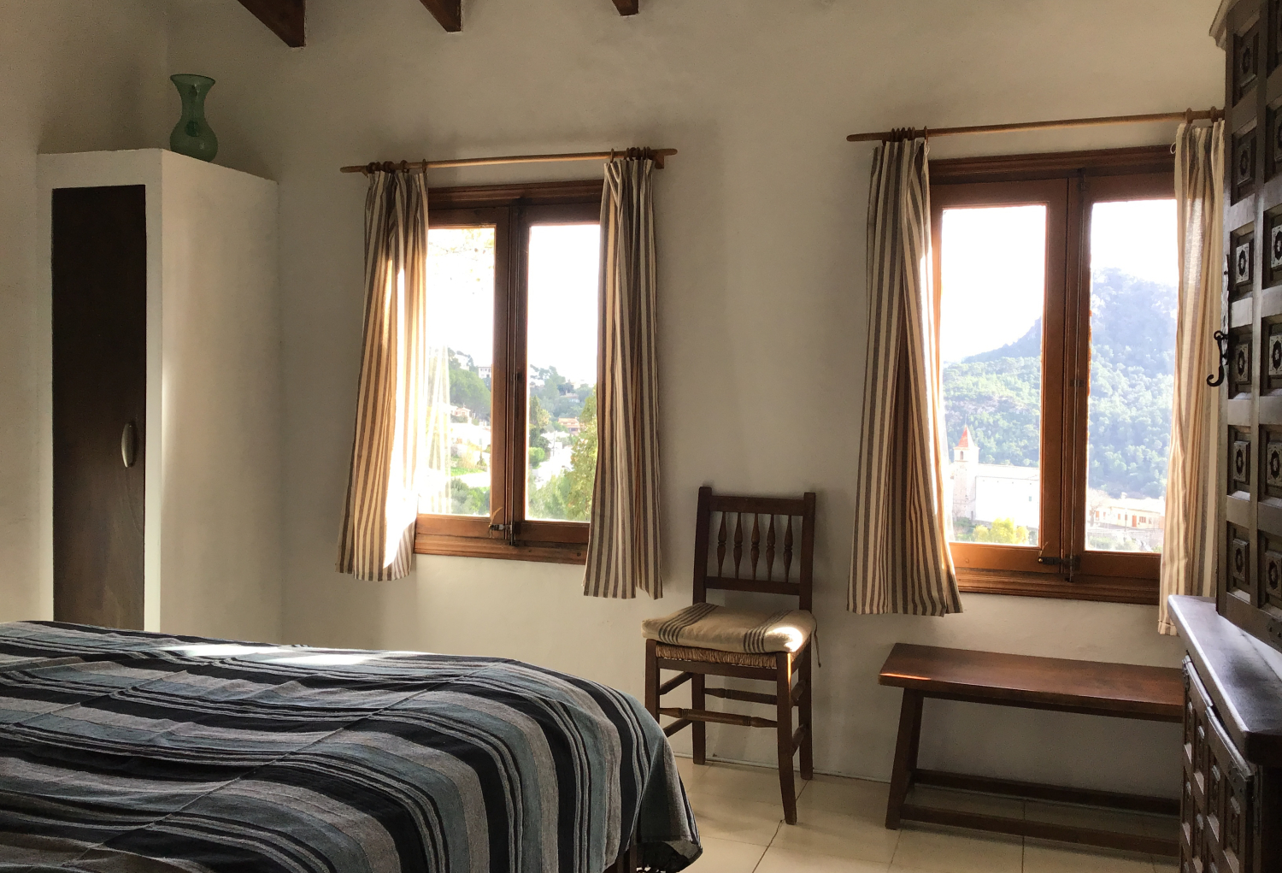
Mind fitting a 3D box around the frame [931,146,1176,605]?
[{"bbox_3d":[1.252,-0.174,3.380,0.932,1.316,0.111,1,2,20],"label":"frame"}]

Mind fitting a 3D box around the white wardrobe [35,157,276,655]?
[{"bbox_3d":[-1.739,0.032,4.182,0.509,1.991,0.587,1,2,20],"label":"white wardrobe"}]

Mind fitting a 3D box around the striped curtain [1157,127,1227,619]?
[{"bbox_3d":[1.601,-0.155,3.173,0.285,1.450,0.122,1,2,20],"label":"striped curtain"}]

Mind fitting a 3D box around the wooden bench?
[{"bbox_3d":[1.214,0.880,3.192,1.048,0.431,0.431,1,2,20],"label":"wooden bench"}]

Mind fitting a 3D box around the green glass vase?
[{"bbox_3d":[-1.586,-1.116,4.072,0.169,0.306,0.169,1,2,20],"label":"green glass vase"}]

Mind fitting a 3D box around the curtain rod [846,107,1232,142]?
[{"bbox_3d":[1.225,-0.891,3.292,1.270,0.047,0.058,1,2,20],"label":"curtain rod"}]

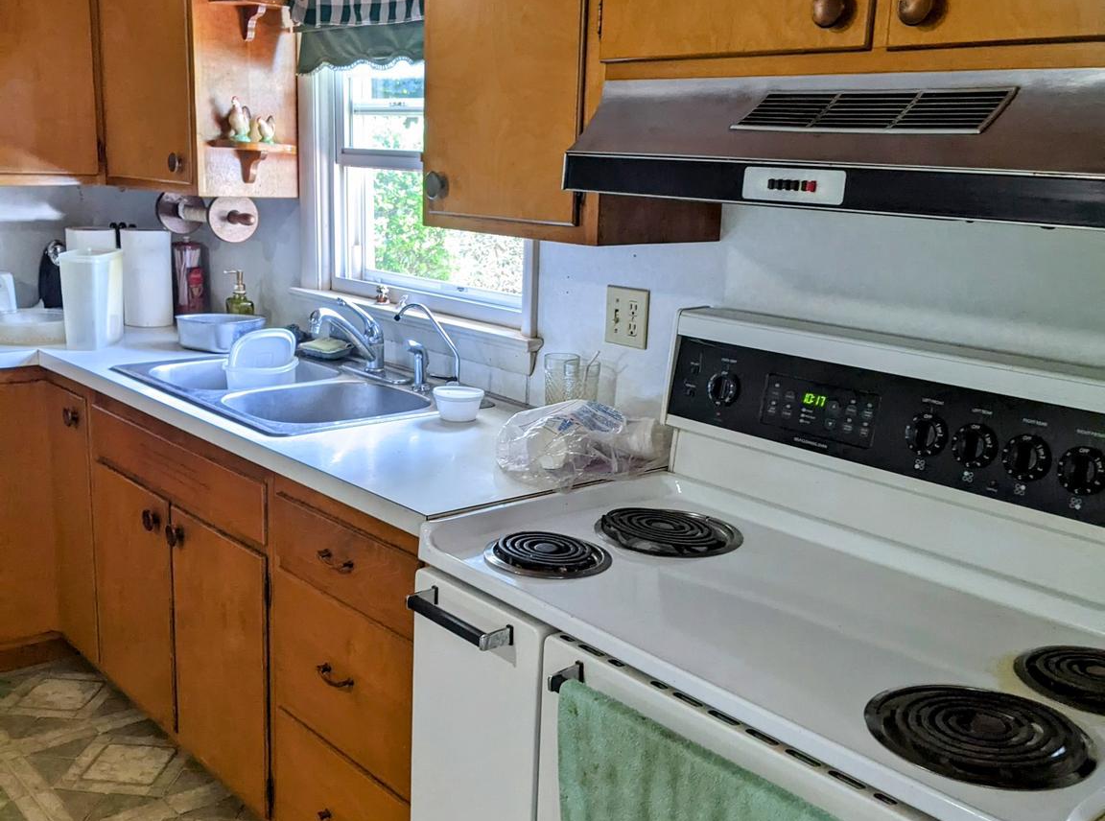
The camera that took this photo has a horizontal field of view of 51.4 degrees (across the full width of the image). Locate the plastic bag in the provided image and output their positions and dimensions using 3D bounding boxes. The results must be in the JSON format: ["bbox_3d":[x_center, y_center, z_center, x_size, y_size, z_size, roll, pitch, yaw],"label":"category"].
[{"bbox_3d":[0.049,0.045,2.094,0.310,0.112,0.235,-9,17,-41],"label":"plastic bag"}]

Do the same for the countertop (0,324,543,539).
[{"bbox_3d":[-0.780,-0.072,2.800,0.759,0.040,2.400,-9,17,-41],"label":"countertop"}]

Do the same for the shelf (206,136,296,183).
[{"bbox_3d":[-0.778,-0.653,3.046,0.228,0.110,0.112,-9,17,-41],"label":"shelf"}]

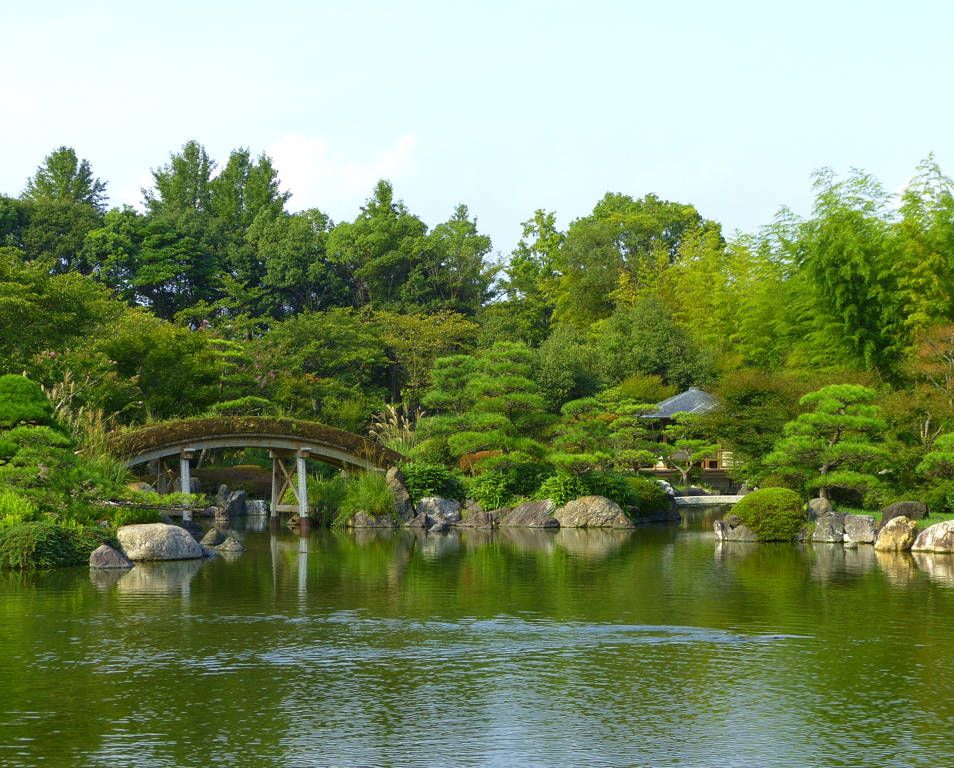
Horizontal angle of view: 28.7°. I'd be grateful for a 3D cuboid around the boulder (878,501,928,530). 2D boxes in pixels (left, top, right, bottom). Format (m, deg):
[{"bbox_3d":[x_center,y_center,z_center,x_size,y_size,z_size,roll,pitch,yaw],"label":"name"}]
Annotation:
[{"bbox_3d":[10.603,3.269,46.330,1.243,0.696,1.000,0,-2,0],"label":"boulder"}]

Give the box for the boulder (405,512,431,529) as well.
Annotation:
[{"bbox_3d":[-1.990,4.628,63.401,0.885,0.512,0.700,0,-2,0],"label":"boulder"}]

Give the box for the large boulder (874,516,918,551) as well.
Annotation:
[{"bbox_3d":[10.001,3.574,44.480,1.026,0.823,0.900,0,-2,0],"label":"large boulder"}]

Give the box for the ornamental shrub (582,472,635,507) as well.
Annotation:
[{"bbox_3d":[4.287,3.429,60.293,1.682,1.132,1.500,0,-2,0],"label":"ornamental shrub"}]

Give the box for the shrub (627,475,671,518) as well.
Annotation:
[{"bbox_3d":[6.002,3.920,65.225,1.610,1.435,1.500,0,-2,0],"label":"shrub"}]

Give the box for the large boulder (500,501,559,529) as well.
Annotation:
[{"bbox_3d":[1.665,4.138,59.093,1.903,0.888,1.300,0,-2,0],"label":"large boulder"}]

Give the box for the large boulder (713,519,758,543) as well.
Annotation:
[{"bbox_3d":[6.832,3.857,49.067,1.211,0.632,1.000,0,-2,0],"label":"large boulder"}]

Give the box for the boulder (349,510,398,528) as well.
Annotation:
[{"bbox_3d":[-3.561,4.599,63.502,1.704,0.576,0.900,0,-2,0],"label":"boulder"}]

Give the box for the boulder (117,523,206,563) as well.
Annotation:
[{"bbox_3d":[-7.663,3.785,44.980,2.124,0.883,1.500,0,-2,0],"label":"boulder"}]

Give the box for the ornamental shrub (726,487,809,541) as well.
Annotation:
[{"bbox_3d":[8.669,3.863,55.615,2.387,1.486,2.000,0,-2,0],"label":"ornamental shrub"}]

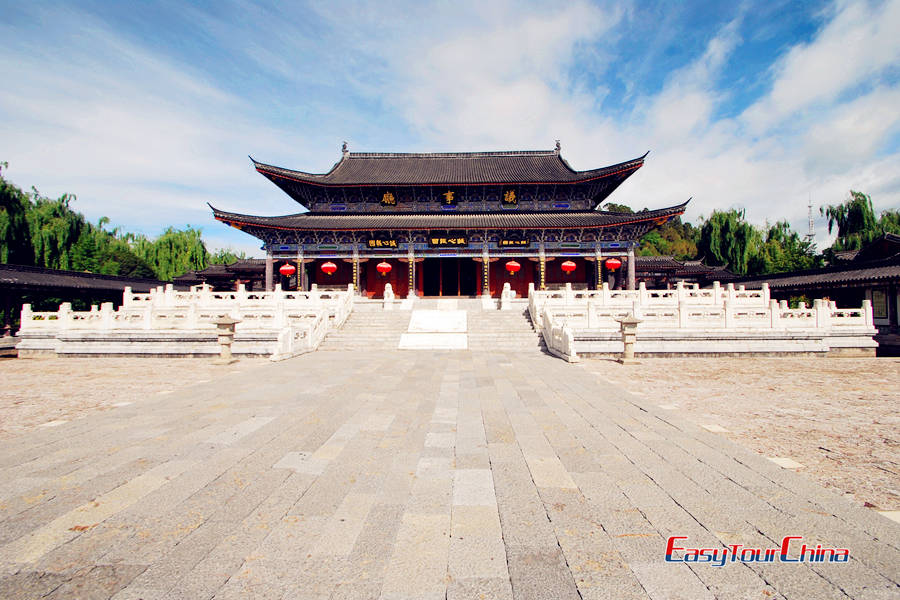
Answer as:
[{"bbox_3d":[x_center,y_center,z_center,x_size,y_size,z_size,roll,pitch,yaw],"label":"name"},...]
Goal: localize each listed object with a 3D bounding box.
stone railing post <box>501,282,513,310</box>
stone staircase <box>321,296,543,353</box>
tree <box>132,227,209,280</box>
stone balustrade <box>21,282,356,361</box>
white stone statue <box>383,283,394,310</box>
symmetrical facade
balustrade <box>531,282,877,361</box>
[{"bbox_3d":[3.239,-0.199,21.500,0.680,1.600,0.680,0,-1,2],"label":"stone railing post"},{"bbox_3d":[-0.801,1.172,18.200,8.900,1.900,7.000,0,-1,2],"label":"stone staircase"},{"bbox_3d":[-31.304,-2.720,42.000,7.500,10.600,7.500,0,-1,2],"label":"tree"},{"bbox_3d":[-9.700,0.610,15.400,10.800,2.900,6.600,0,-1,2],"label":"stone balustrade"},{"bbox_3d":[-4.250,-0.243,26.000,0.700,1.930,0.800,0,-2,2],"label":"white stone statue"},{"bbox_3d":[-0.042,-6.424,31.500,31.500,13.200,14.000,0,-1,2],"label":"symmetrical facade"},{"bbox_3d":[9.300,0.543,15.000,11.000,2.900,6.600,0,-1,2],"label":"balustrade"}]

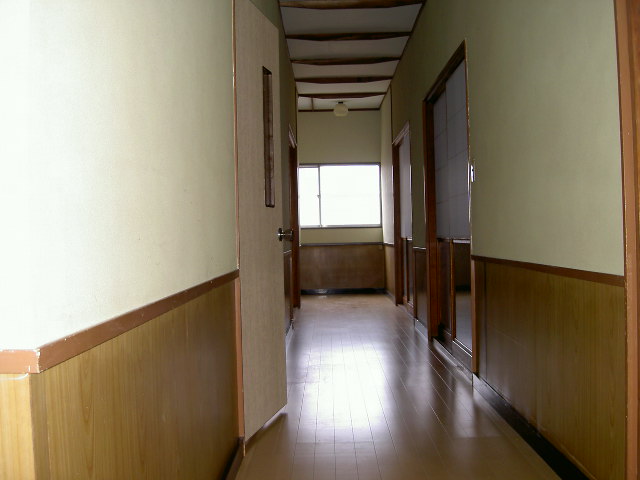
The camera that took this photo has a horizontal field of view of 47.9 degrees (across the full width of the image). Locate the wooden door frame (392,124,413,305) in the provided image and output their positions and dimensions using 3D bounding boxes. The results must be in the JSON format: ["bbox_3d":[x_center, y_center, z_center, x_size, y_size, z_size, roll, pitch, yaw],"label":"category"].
[{"bbox_3d":[0.920,-0.177,7.642,0.120,1.905,1.700,-1,0,0],"label":"wooden door frame"}]

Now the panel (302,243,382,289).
[{"bbox_3d":[0.322,0.381,10.245,1.199,0.662,0.030,-1,0,0],"label":"panel"}]

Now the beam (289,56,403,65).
[{"bbox_3d":[0.261,-1.813,7.292,1.110,0.050,0.050,-1,0,0],"label":"beam"}]

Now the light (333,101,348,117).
[{"bbox_3d":[0.284,-1.750,9.658,0.195,0.200,0.195,-1,0,0],"label":"light"}]

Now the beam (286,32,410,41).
[{"bbox_3d":[0.257,-1.808,6.432,1.112,0.050,0.050,-1,0,0],"label":"beam"}]

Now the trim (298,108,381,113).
[{"bbox_3d":[0.276,-1.844,10.232,1.157,0.041,0.030,-1,0,0],"label":"trim"}]

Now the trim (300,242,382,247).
[{"bbox_3d":[0.315,0.066,10.243,1.184,0.043,0.030,-1,0,0],"label":"trim"}]

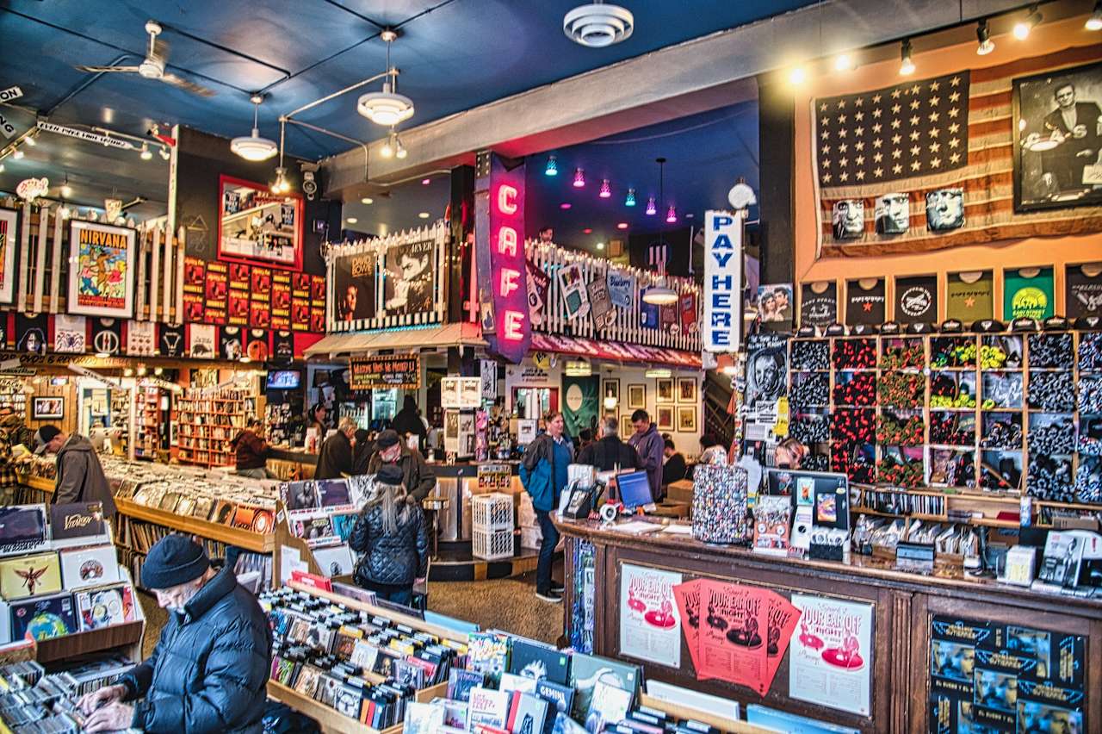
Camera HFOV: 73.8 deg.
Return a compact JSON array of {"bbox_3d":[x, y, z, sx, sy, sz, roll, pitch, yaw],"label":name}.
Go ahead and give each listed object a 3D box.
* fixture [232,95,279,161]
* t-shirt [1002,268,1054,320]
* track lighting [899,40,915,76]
[{"bbox_3d":[-3.236,-2.639,8.057,0.490,0.710,0.490,0,-2,38],"label":"fixture"},{"bbox_3d":[3.799,-0.582,5.837,0.336,0.435,0.030,-1,-2,38],"label":"t-shirt"},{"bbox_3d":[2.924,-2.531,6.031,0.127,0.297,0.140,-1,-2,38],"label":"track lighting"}]

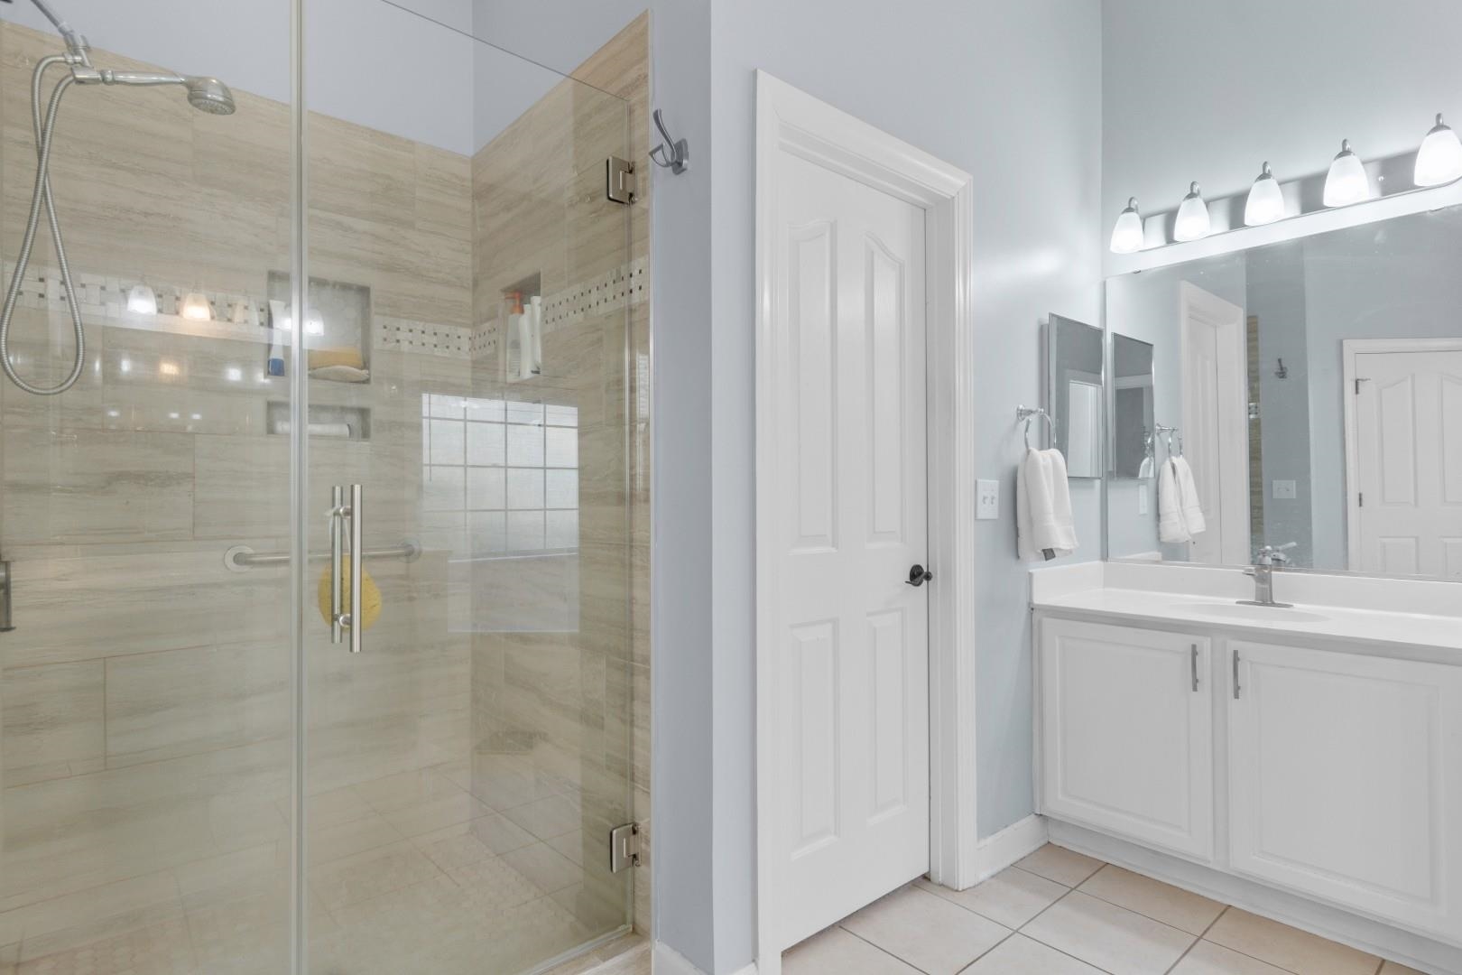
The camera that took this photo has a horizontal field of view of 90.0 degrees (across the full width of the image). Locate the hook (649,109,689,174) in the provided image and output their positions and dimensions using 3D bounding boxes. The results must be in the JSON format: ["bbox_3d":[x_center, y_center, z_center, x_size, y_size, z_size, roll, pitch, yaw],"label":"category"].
[{"bbox_3d":[-0.140,-0.779,1.650,0.073,0.125,0.055,0,-1,-40],"label":"hook"}]

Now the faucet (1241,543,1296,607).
[{"bbox_3d":[1.653,0.279,2.285,0.148,0.180,0.155,0,-1,-42],"label":"faucet"}]

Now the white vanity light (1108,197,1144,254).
[{"bbox_3d":[1.418,-0.943,2.607,0.135,0.186,0.110,0,-1,-42],"label":"white vanity light"}]

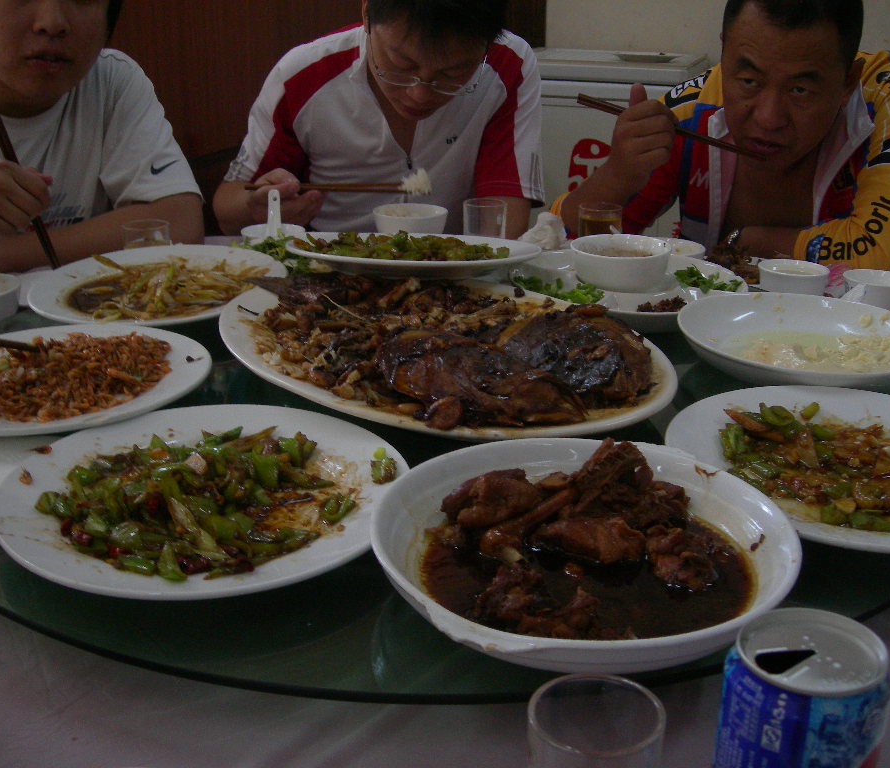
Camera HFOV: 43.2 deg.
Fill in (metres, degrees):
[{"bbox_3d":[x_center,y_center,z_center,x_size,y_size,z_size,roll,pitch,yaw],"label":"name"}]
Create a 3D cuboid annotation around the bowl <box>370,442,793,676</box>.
[{"bbox_3d":[0.077,0.104,0.645,0.238,0.054,0.238,0,22,0],"label":"bowl"}]

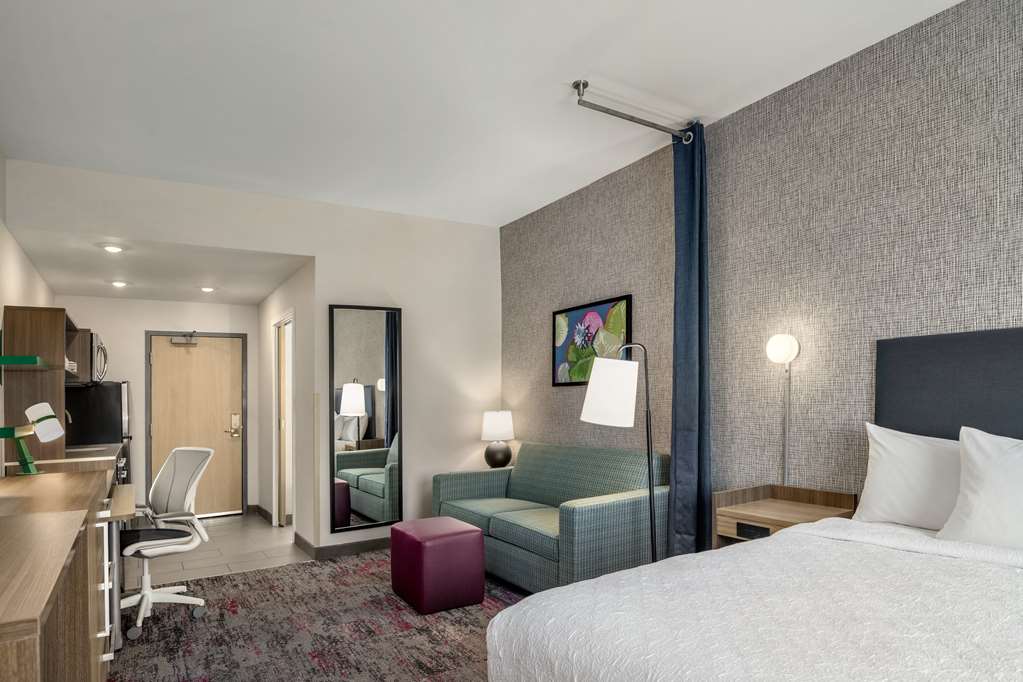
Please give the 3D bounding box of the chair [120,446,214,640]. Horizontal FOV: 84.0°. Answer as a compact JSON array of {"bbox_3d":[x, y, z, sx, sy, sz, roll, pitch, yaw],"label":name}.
[{"bbox_3d":[-2.179,1.188,3.482,0.640,0.990,0.620,-3,-3,30],"label":"chair"}]

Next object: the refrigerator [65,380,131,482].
[{"bbox_3d":[-4.131,1.185,5.614,0.640,1.510,0.600,1,-3,-33],"label":"refrigerator"}]

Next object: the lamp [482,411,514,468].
[{"bbox_3d":[-0.119,0.917,5.263,0.300,0.540,0.300,-1,-3,0],"label":"lamp"}]

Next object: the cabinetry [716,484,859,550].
[{"bbox_3d":[1.370,1.146,2.847,0.450,0.760,0.490,1,-3,-33],"label":"cabinetry"}]

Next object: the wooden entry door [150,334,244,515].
[{"bbox_3d":[-3.547,0.984,6.448,0.905,2.030,0.050,1,-3,-33],"label":"wooden entry door"}]

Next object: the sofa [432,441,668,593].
[{"bbox_3d":[0.197,1.258,4.286,0.830,0.875,1.900,1,-3,-33],"label":"sofa"}]

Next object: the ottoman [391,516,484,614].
[{"bbox_3d":[-0.471,1.432,3.667,0.425,0.445,0.460,1,-3,-35],"label":"ottoman"}]

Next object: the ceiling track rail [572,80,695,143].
[{"bbox_3d":[0.722,-1.290,3.253,0.950,0.115,0.080,1,-3,-33],"label":"ceiling track rail"}]

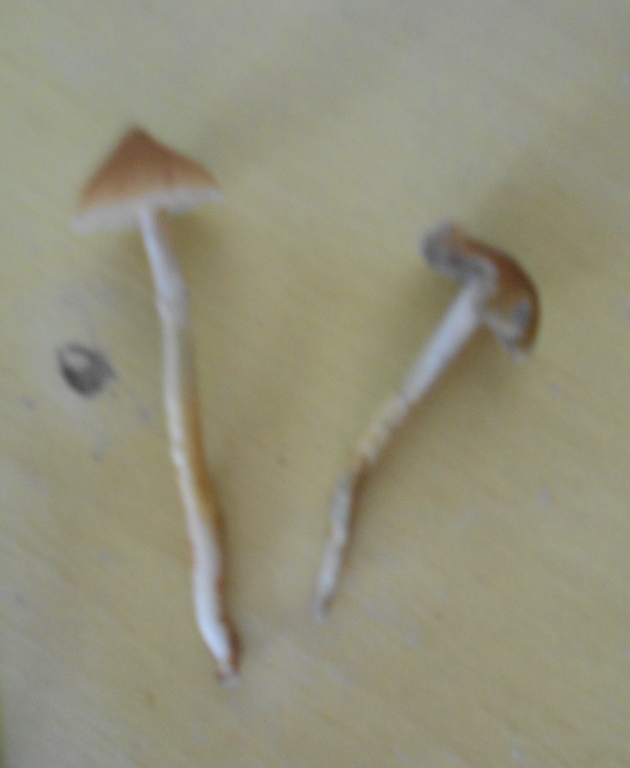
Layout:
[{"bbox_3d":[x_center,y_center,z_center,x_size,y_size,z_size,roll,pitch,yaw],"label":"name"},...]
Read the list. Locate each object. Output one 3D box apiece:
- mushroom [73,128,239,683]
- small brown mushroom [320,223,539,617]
[{"bbox_3d":[-0.024,0.004,0.134,0.026,0.025,0.098,-8,90,-1],"label":"mushroom"},{"bbox_3d":[0.018,0.008,0.134,0.026,0.022,0.072,24,88,4],"label":"small brown mushroom"}]

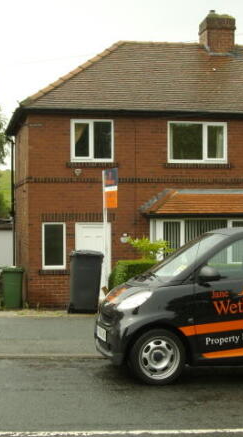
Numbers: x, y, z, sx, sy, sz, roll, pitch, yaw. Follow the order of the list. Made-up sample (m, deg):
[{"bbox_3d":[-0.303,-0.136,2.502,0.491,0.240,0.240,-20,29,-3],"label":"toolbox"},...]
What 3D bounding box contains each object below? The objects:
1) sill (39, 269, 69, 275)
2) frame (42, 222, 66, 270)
[{"bbox_3d":[-1.646,1.306,18.504,0.750,0.122,0.160,0,0,-12],"label":"sill"},{"bbox_3d":[-1.651,0.680,18.554,0.579,1.155,0.100,0,0,-12],"label":"frame"}]

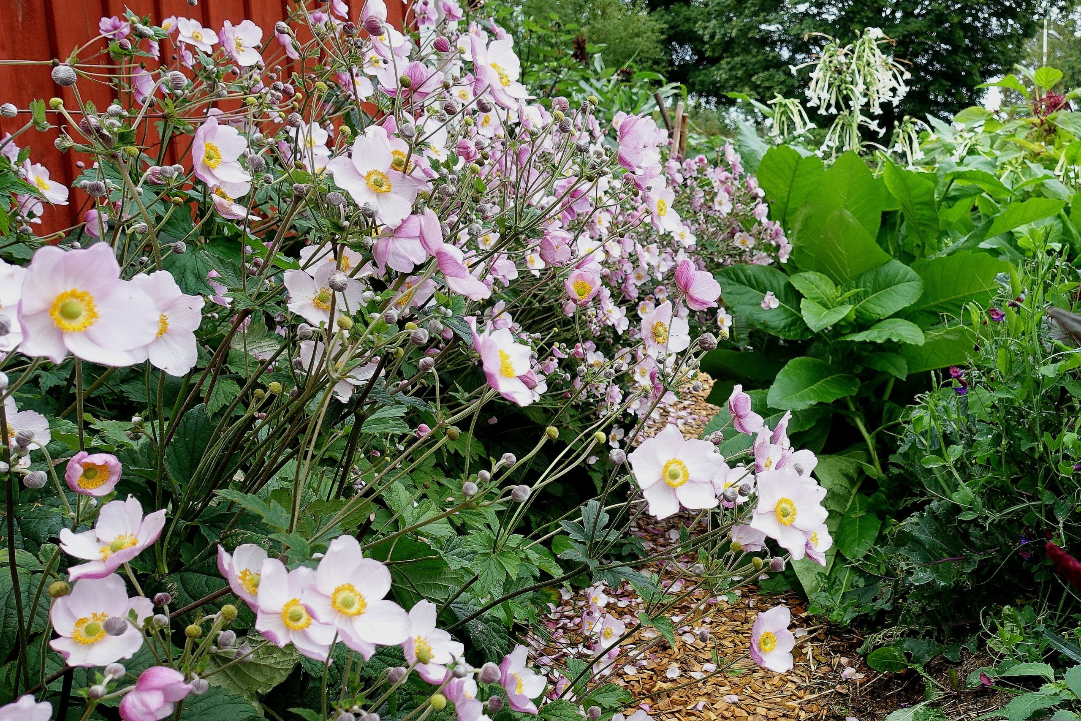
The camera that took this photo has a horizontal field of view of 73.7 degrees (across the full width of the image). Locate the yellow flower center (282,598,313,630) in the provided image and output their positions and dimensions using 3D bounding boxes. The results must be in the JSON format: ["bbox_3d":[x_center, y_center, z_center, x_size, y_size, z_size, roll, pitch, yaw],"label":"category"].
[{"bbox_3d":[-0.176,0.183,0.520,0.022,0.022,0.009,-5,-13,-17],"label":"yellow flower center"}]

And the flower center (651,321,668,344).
[{"bbox_3d":[0.116,-0.027,0.711,0.022,0.022,0.010,-8,3,-31],"label":"flower center"}]

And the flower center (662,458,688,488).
[{"bbox_3d":[0.097,0.081,0.521,0.021,0.021,0.010,-2,-9,-3],"label":"flower center"}]

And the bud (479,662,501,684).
[{"bbox_3d":[-0.036,0.221,0.510,0.015,0.015,0.015,-6,0,12],"label":"bud"}]

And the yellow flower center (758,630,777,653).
[{"bbox_3d":[0.236,0.292,0.750,0.022,0.022,0.009,-5,-11,-19],"label":"yellow flower center"}]

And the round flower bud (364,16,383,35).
[{"bbox_3d":[-0.146,-0.293,0.630,0.018,0.018,0.018,-5,2,17],"label":"round flower bud"}]

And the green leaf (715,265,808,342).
[{"bbox_3d":[0.615,-0.160,2.000,0.260,0.190,0.050,25,-30,6],"label":"green leaf"}]

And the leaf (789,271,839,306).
[{"bbox_3d":[0.742,-0.193,1.950,0.145,0.030,0.085,35,56,6],"label":"leaf"}]

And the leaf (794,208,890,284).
[{"bbox_3d":[0.887,-0.321,2.100,0.250,0.250,0.060,-3,6,0],"label":"leaf"}]

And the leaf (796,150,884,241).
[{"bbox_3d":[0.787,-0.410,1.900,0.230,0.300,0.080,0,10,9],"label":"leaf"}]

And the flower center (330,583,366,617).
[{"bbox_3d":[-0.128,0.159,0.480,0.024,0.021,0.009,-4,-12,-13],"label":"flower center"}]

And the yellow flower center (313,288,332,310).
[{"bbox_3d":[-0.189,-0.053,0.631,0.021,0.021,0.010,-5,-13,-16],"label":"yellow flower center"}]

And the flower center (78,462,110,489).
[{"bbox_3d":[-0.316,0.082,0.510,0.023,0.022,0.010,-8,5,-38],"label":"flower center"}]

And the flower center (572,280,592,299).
[{"bbox_3d":[0.042,-0.071,0.731,0.021,0.021,0.010,-3,-30,-8],"label":"flower center"}]

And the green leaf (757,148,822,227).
[{"bbox_3d":[0.779,-0.531,2.250,0.200,0.270,0.060,8,-6,6],"label":"green leaf"}]

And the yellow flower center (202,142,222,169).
[{"bbox_3d":[-0.279,-0.173,0.611,0.010,0.022,0.022,0,9,40],"label":"yellow flower center"}]

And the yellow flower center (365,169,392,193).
[{"bbox_3d":[-0.135,-0.149,0.600,0.022,0.021,0.009,-5,1,-17],"label":"yellow flower center"}]

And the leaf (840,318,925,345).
[{"bbox_3d":[1.155,-0.100,2.450,0.270,0.050,0.130,7,28,18],"label":"leaf"}]

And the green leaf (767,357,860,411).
[{"bbox_3d":[0.713,0.063,1.880,0.245,0.050,0.135,-15,51,-14],"label":"green leaf"}]

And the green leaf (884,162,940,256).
[{"bbox_3d":[1.488,-0.605,2.900,0.180,0.380,0.130,-17,-6,13],"label":"green leaf"}]

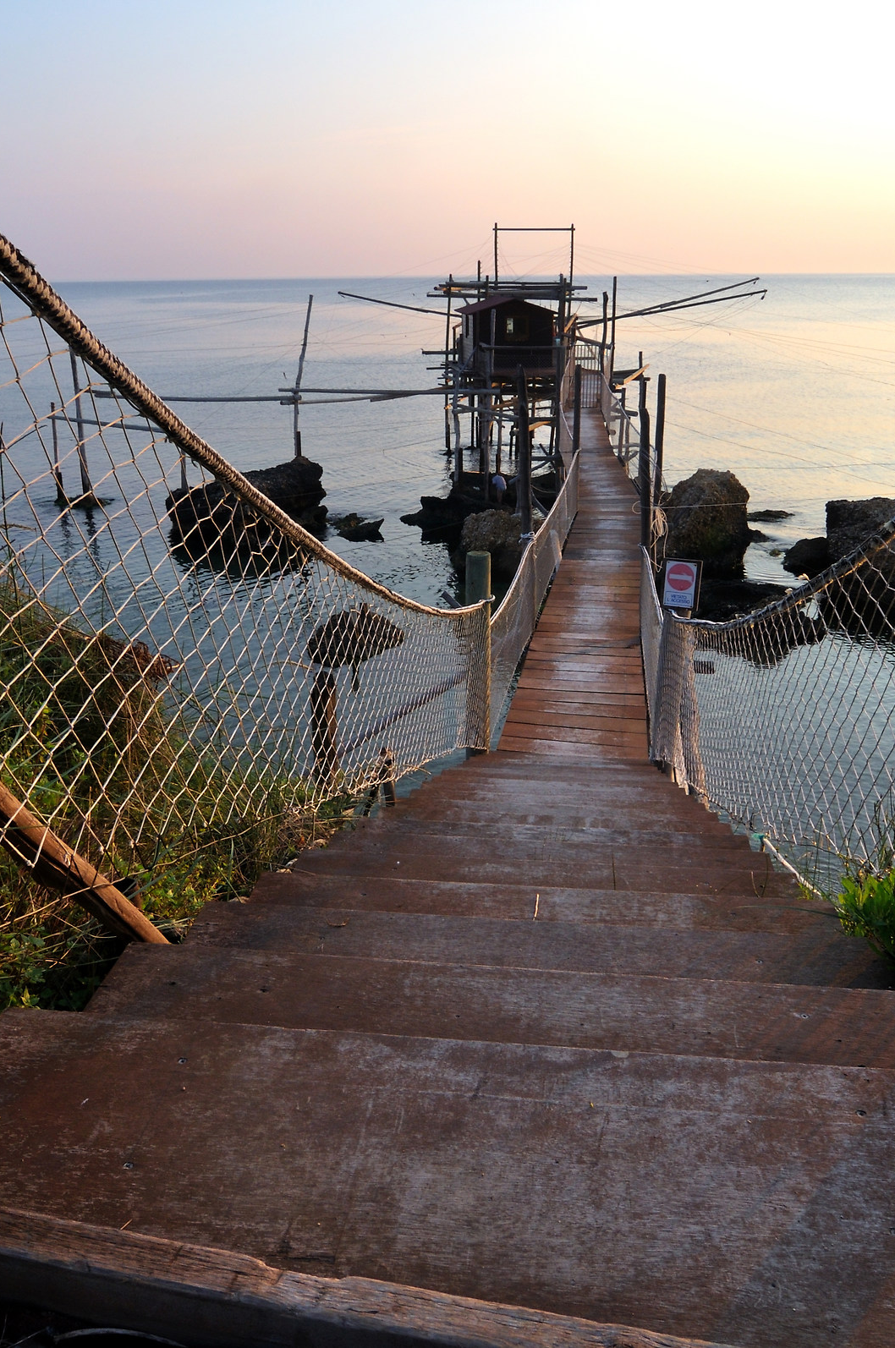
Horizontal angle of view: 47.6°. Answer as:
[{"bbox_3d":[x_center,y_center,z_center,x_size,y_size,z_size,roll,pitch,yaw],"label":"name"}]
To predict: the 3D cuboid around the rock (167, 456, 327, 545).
[{"bbox_3d":[-6.921,-6.075,34.395,5.100,2.400,3.200,-5,22,-11],"label":"rock"}]

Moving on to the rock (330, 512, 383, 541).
[{"bbox_3d":[-3.086,-5.030,34.016,1.750,0.750,1.300,-3,21,-5],"label":"rock"}]

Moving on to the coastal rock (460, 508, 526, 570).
[{"bbox_3d":[1.576,-4.213,30.818,2.250,1.500,2.100,0,21,3],"label":"coastal rock"}]

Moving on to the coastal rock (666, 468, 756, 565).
[{"bbox_3d":[8.166,-4.881,30.805,2.650,2.550,2.400,5,22,14],"label":"coastal rock"}]

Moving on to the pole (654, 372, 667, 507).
[{"bbox_3d":[3.075,-3.299,14.678,0.130,2.071,0.130,1,22,12],"label":"pole"}]

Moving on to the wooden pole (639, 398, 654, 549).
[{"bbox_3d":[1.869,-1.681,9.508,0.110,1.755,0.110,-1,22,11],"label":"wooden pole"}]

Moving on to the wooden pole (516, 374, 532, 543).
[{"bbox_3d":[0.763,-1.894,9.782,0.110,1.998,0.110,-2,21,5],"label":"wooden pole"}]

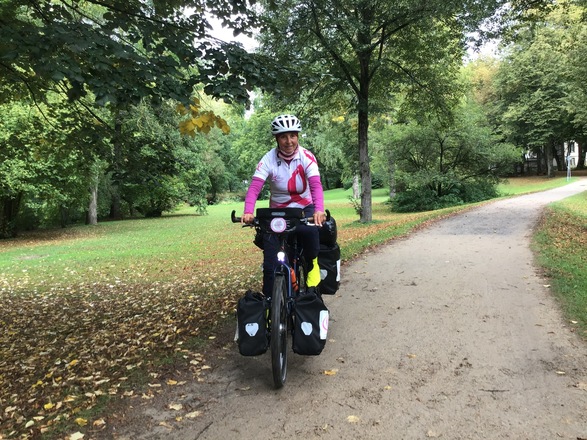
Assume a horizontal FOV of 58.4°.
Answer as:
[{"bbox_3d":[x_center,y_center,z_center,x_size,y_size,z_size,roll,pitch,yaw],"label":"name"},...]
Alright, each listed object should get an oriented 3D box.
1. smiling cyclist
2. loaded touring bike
[{"bbox_3d":[-0.015,0.060,3.821,0.580,1.640,0.760,1,5,8],"label":"smiling cyclist"},{"bbox_3d":[-0.006,0.464,3.788,0.670,1.110,1.820,1,5,10],"label":"loaded touring bike"}]

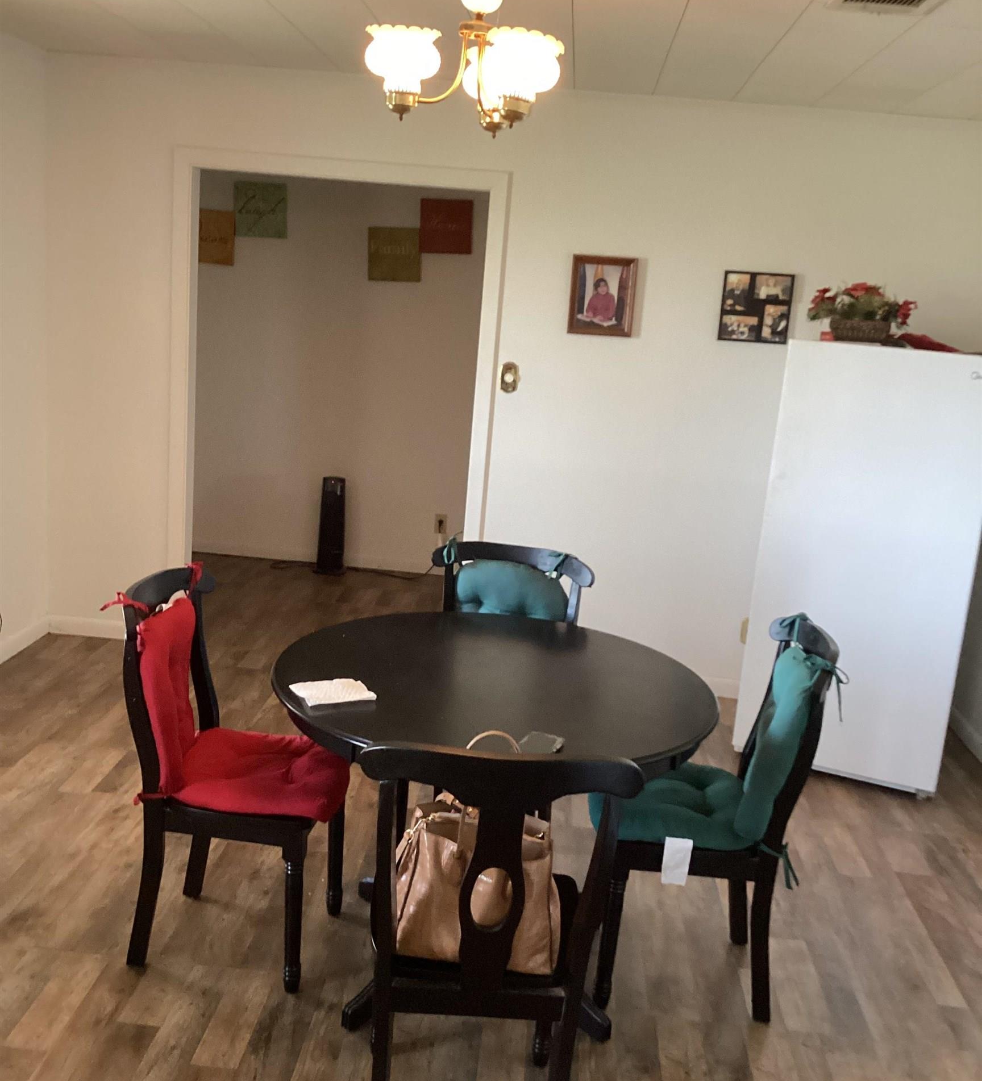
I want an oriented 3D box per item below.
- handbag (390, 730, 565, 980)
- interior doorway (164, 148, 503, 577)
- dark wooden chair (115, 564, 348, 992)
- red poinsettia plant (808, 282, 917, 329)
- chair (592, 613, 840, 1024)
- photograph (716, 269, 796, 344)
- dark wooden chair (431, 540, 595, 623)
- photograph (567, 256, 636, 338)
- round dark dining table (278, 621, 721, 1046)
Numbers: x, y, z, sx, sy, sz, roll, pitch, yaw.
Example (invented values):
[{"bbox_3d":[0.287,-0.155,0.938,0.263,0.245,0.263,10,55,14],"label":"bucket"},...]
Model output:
[{"bbox_3d":[-0.020,0.566,2.258,0.340,0.420,0.180,6,13,8],"label":"handbag"},{"bbox_3d":[-0.684,-0.509,5.006,1.370,2.120,0.140,5,13,3],"label":"interior doorway"},{"bbox_3d":[-0.614,0.566,2.913,0.505,0.945,0.470,6,13,7],"label":"dark wooden chair"},{"bbox_3d":[1.386,-0.860,4.387,0.410,0.215,0.280,6,13,9],"label":"red poinsettia plant"},{"bbox_3d":[0.507,0.653,2.919,0.505,0.945,0.470,5,12,2],"label":"chair"},{"bbox_3d":[1.069,-0.936,4.719,0.276,0.276,0.020,5,13,3],"label":"photograph"},{"bbox_3d":[-0.010,0.518,3.344,0.470,0.945,0.505,7,13,11],"label":"dark wooden chair"},{"bbox_3d":[0.454,-0.987,4.753,0.254,0.308,0.025,5,13,3],"label":"photograph"},{"bbox_3d":[-0.031,0.701,2.939,1.080,0.760,1.080,4,12,-1],"label":"round dark dining table"}]

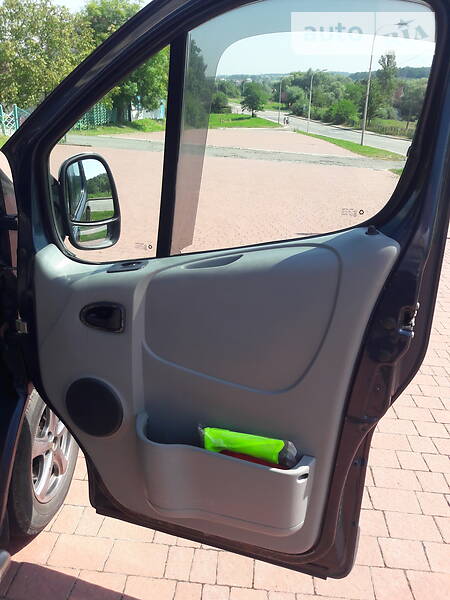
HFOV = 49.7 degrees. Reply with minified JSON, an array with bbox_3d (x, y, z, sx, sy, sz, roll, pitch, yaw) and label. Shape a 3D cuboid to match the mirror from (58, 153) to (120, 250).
[{"bbox_3d":[-0.409,-0.296,1.465,0.185,0.275,0.110,-15,27,-39],"label":"mirror"}]

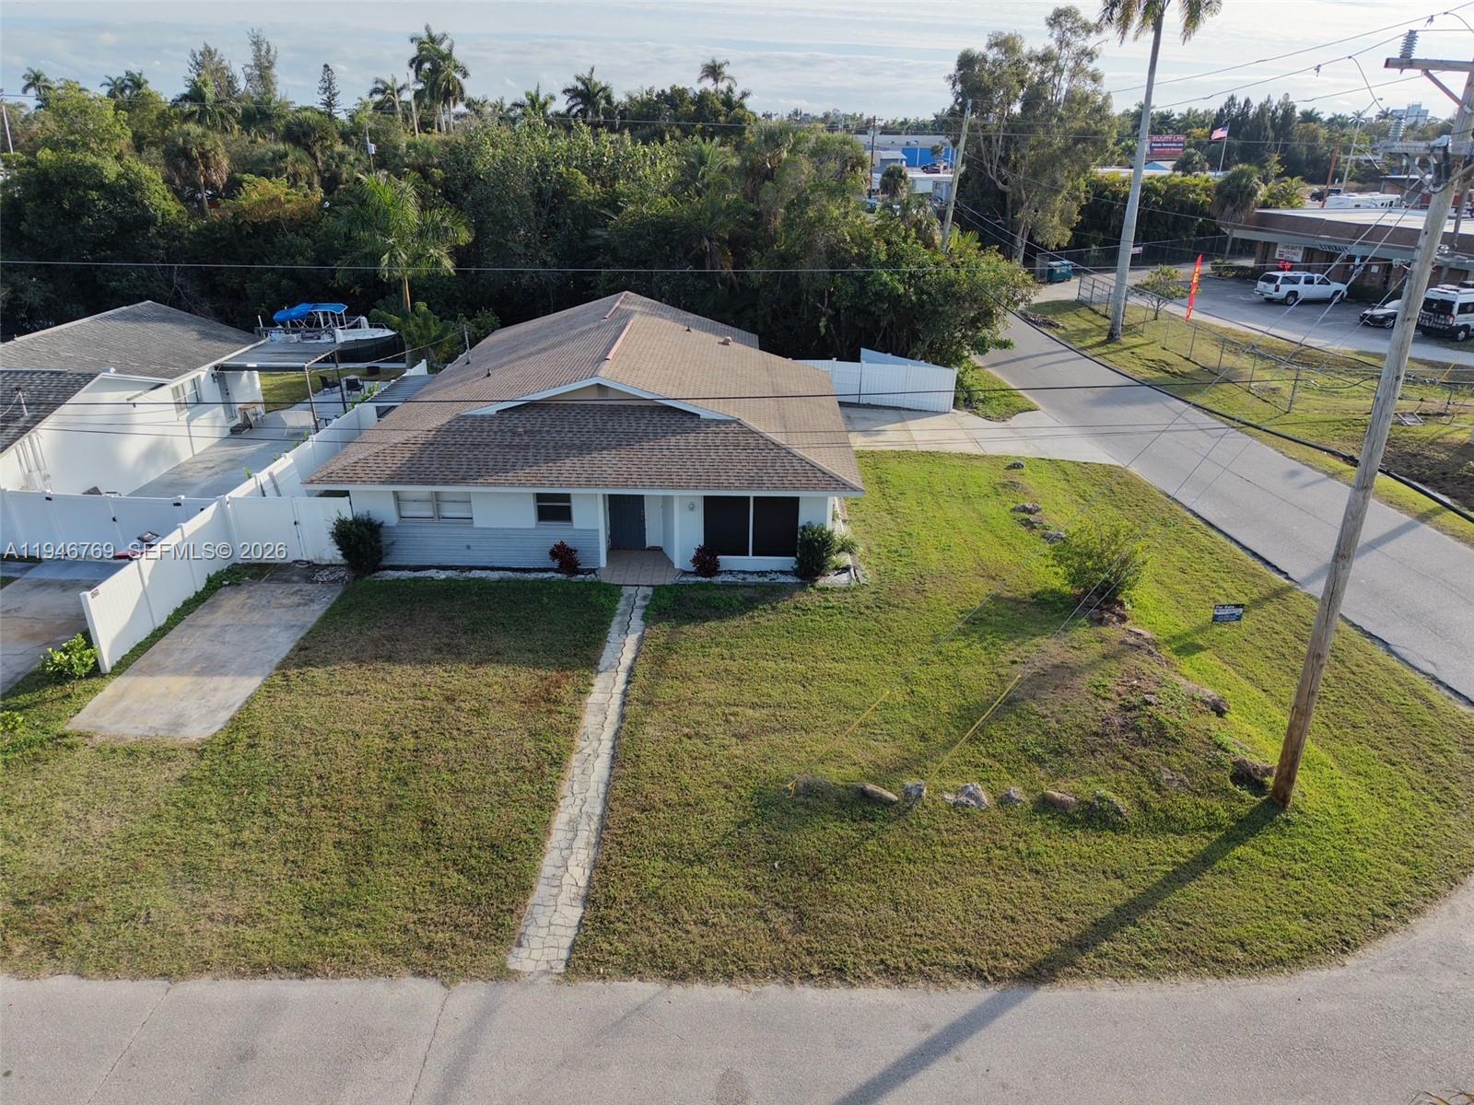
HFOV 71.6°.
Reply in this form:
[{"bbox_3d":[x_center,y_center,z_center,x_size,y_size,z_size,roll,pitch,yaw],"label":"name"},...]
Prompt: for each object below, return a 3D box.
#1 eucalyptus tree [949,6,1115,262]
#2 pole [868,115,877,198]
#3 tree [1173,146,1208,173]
[{"bbox_3d":[19.930,-27.506,69.803,11.190,17.380,10.500,0,23,0],"label":"eucalyptus tree"},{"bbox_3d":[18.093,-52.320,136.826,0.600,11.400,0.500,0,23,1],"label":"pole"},{"bbox_3d":[51.477,-42.281,117.601,4.200,7.750,4.200,0,23,1],"label":"tree"}]

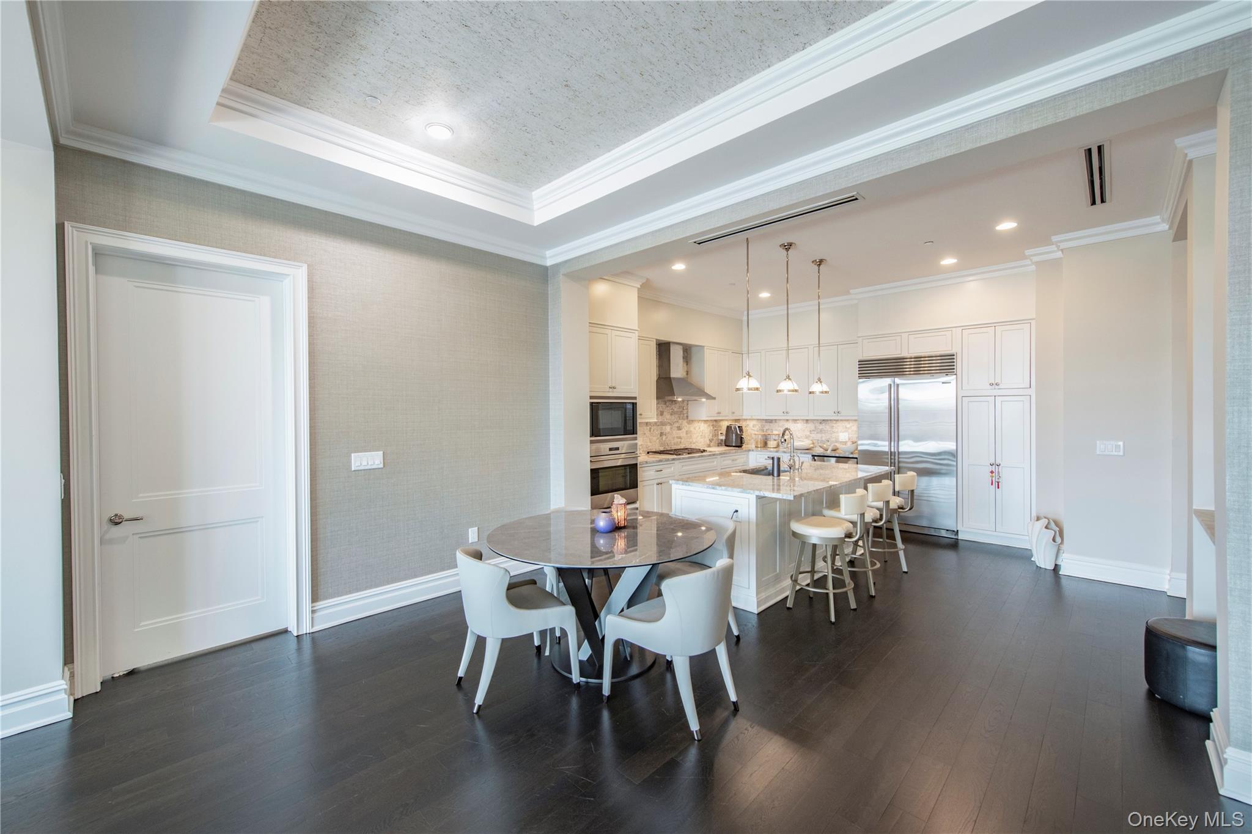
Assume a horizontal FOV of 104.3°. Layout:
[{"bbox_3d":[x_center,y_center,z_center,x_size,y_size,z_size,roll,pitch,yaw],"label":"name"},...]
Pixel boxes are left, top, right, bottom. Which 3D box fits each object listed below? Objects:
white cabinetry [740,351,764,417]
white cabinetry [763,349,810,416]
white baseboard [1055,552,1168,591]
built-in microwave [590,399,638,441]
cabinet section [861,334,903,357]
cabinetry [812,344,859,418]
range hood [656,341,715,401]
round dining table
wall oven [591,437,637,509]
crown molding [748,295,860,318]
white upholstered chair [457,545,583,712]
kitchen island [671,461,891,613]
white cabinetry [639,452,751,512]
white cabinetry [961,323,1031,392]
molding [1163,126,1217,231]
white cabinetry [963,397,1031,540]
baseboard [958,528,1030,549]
[{"bbox_3d":[2.145,-0.507,7.919,0.360,1.040,0.350,0,1,44],"label":"white cabinetry"},{"bbox_3d":[2.541,-0.524,7.529,0.770,1.030,0.330,1,1,44],"label":"white cabinetry"},{"bbox_3d":[4.170,1.337,4.185,0.650,0.180,0.020,0,1,44],"label":"white baseboard"},{"bbox_3d":[-0.303,0.025,5.606,0.480,0.450,0.755,0,1,44],"label":"built-in microwave"},{"bbox_3d":[3.425,-0.894,6.353,0.486,0.253,0.560,0,1,43],"label":"cabinet section"},{"bbox_3d":[3.098,-0.518,6.995,0.750,1.030,0.330,1,1,44],"label":"cabinetry"},{"bbox_3d":[0.738,-0.623,6.785,0.610,0.800,0.920,0,1,44],"label":"range hood"},{"bbox_3d":[-0.138,1.087,3.014,1.378,0.760,1.378,0,1,0],"label":"round dining table"},{"bbox_3d":[-0.317,0.640,5.618,0.610,0.725,0.760,0,1,44],"label":"wall oven"},{"bbox_3d":[2.551,-1.612,7.198,1.880,0.110,0.110,1,1,44],"label":"crown molding"},{"bbox_3d":[-0.618,1.089,2.687,0.570,0.760,0.560,-1,1,-35],"label":"white upholstered chair"},{"bbox_3d":[1.513,0.979,4.473,1.120,0.915,2.200,0,1,44],"label":"kitchen island"},{"bbox_3d":[0.845,0.964,6.830,0.630,0.860,2.500,1,1,44],"label":"white cabinetry"},{"bbox_3d":[4.255,-0.657,5.563,0.610,0.710,0.600,1,1,44],"label":"white cabinetry"},{"bbox_3d":[3.804,-1.559,3.331,0.160,0.110,1.660,1,1,44],"label":"molding"},{"bbox_3d":[4.291,0.515,5.607,0.640,1.510,0.620,0,1,44],"label":"white cabinetry"},{"bbox_3d":[4.085,1.343,5.398,0.650,0.134,0.020,0,1,44],"label":"baseboard"}]

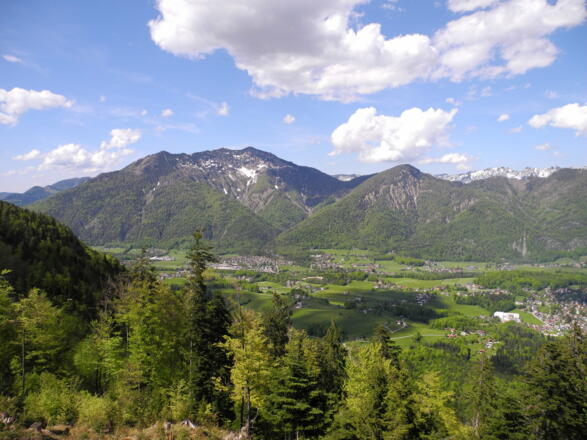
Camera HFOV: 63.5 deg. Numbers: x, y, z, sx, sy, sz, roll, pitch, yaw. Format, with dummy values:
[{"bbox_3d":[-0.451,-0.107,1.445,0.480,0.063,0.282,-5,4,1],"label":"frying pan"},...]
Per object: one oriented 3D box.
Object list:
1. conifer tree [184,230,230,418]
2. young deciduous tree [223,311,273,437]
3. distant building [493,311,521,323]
[{"bbox_3d":[-7.609,9.157,42.000,4.000,16.400,4.000,0,1,0],"label":"conifer tree"},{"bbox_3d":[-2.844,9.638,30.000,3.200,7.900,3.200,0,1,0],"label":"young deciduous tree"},{"bbox_3d":[560.881,256.214,1250.000,50.000,17.000,45.000,0,1,0],"label":"distant building"}]

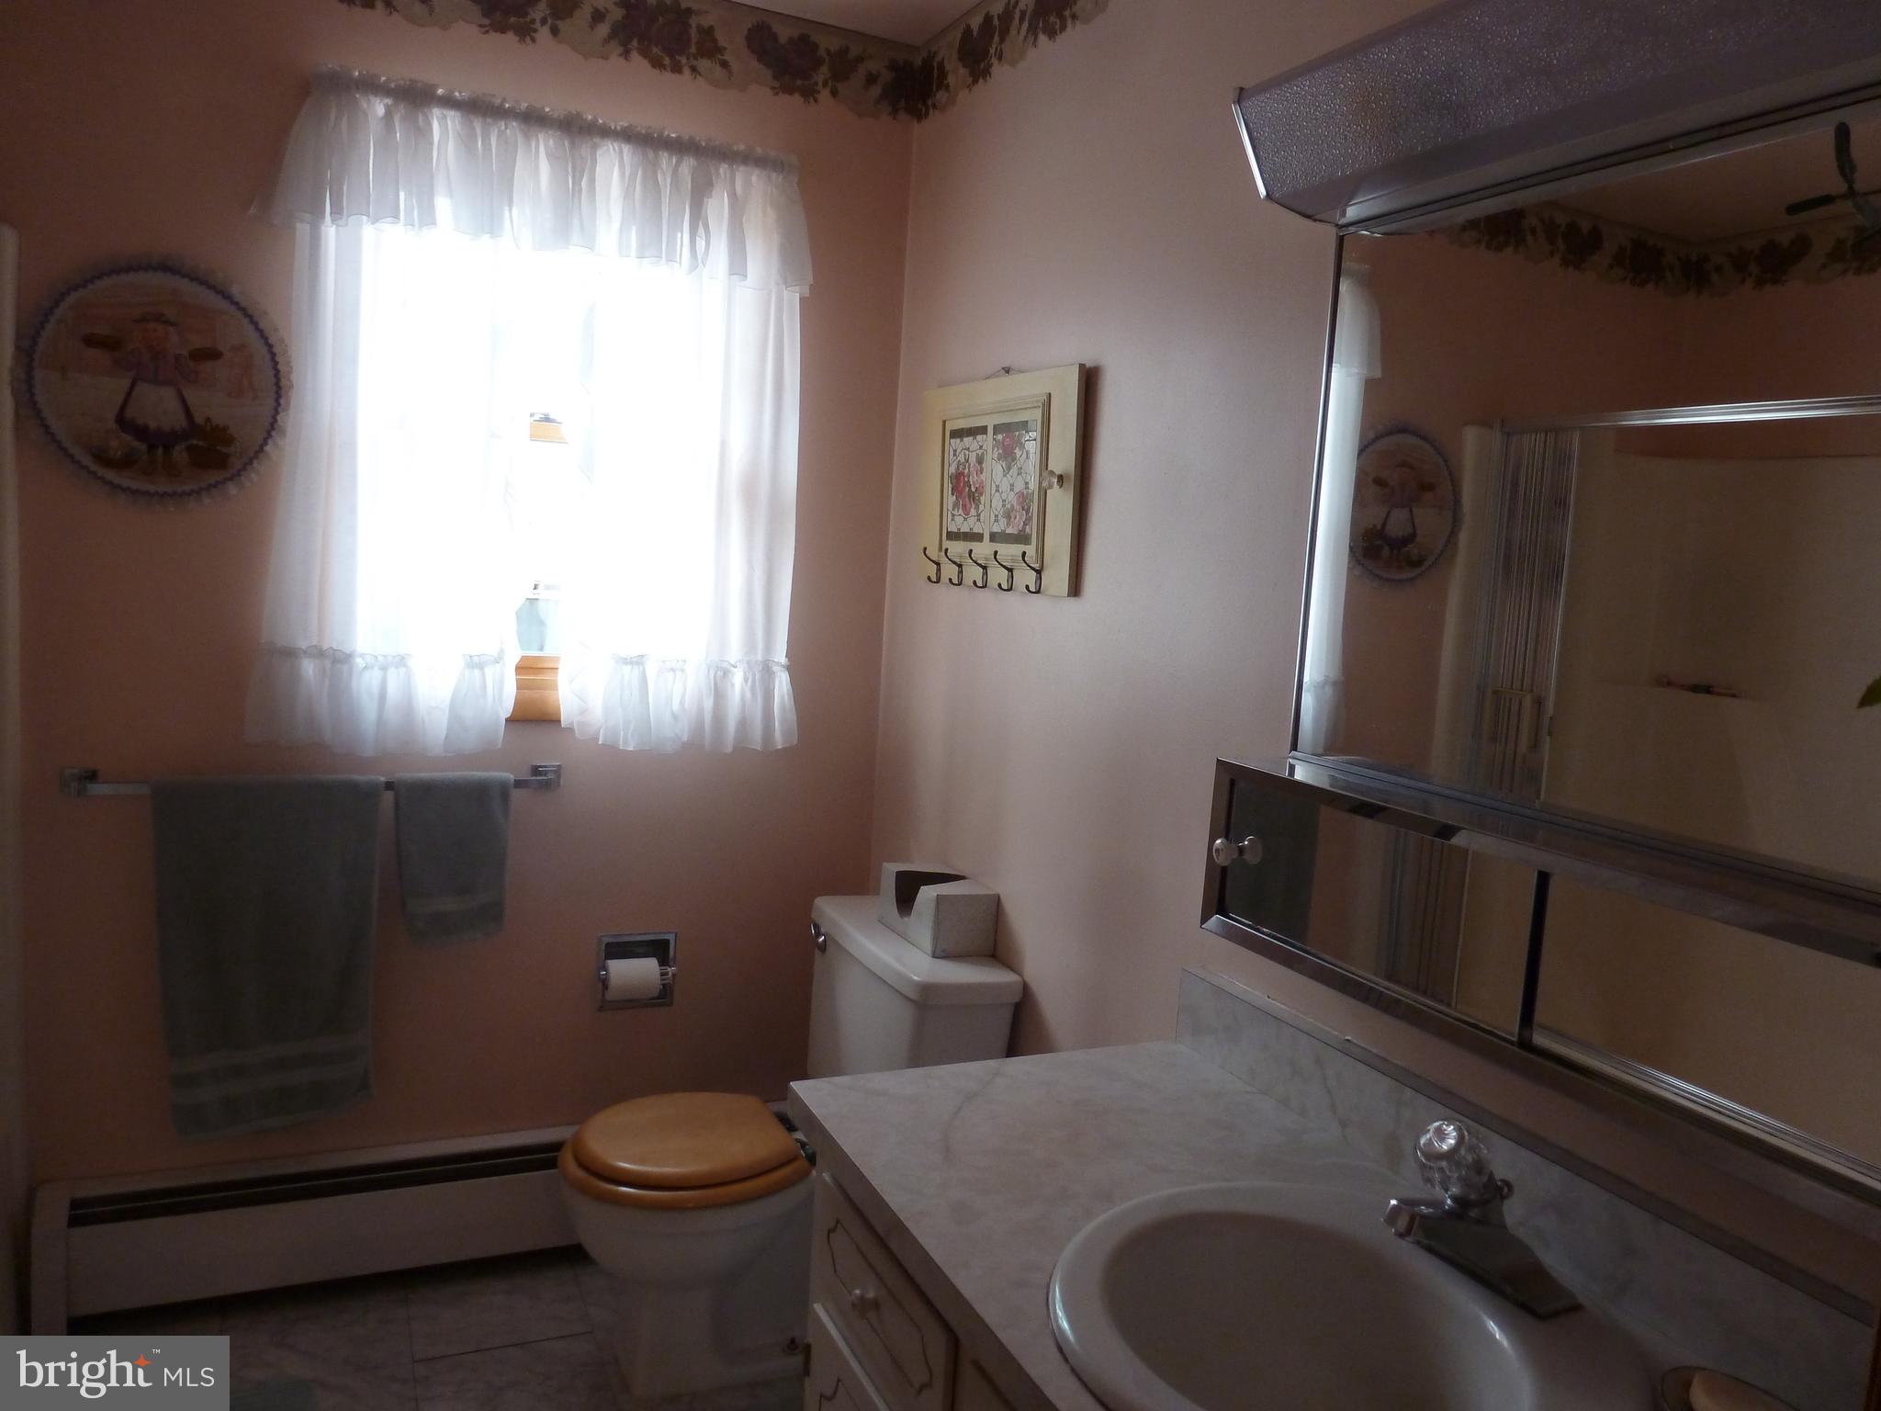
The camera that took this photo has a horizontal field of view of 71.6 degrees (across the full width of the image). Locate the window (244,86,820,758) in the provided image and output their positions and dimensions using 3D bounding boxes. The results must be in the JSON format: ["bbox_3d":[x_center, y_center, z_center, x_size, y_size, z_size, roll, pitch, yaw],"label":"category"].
[{"bbox_3d":[-0.701,-0.482,2.392,0.995,1.144,0.095,1,7,-25],"label":"window"}]

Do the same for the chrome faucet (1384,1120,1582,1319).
[{"bbox_3d":[0.477,0.449,1.189,0.155,0.145,0.157,1,7,-25],"label":"chrome faucet"}]

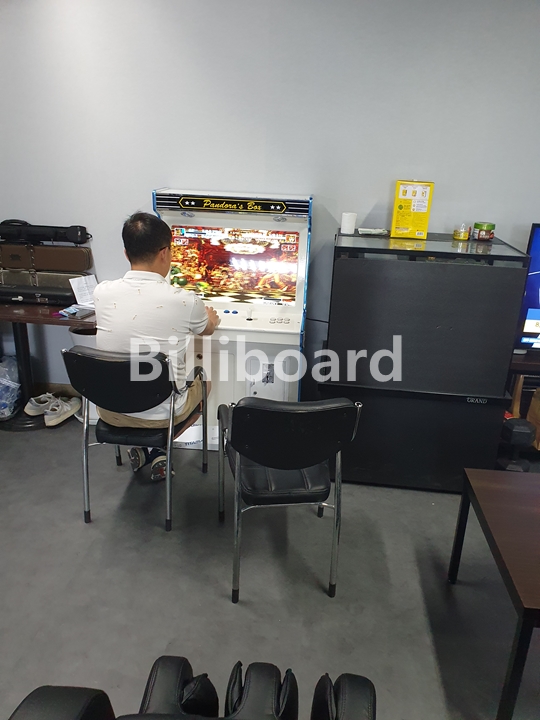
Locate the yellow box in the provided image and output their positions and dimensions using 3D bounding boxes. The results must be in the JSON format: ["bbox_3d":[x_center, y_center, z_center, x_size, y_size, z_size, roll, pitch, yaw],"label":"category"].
[{"bbox_3d":[0.686,-0.726,2.618,0.172,0.268,0.085,6,22,13],"label":"yellow box"}]

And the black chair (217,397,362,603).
[{"bbox_3d":[0.039,0.443,2.119,0.530,0.815,0.540,-1,21,-6],"label":"black chair"}]

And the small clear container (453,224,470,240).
[{"bbox_3d":[0.936,-0.622,2.635,0.076,0.070,0.076,4,21,8],"label":"small clear container"}]

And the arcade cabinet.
[{"bbox_3d":[-0.211,-0.165,2.894,0.790,1.387,0.660,4,21,8],"label":"arcade cabinet"}]

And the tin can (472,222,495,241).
[{"bbox_3d":[1.056,-0.635,2.656,0.102,0.083,0.102,4,21,8],"label":"tin can"}]

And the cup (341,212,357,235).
[{"bbox_3d":[0.405,-0.697,2.762,0.070,0.100,0.070,4,21,8],"label":"cup"}]

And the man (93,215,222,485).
[{"bbox_3d":[-0.497,-0.003,2.506,0.490,1.350,0.650,7,22,15],"label":"man"}]

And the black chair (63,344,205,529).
[{"bbox_3d":[-0.600,0.286,2.497,0.530,0.815,0.540,4,21,7],"label":"black chair"}]

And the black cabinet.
[{"bbox_3d":[0.723,-0.007,2.788,0.880,1.200,0.610,4,21,8],"label":"black cabinet"}]

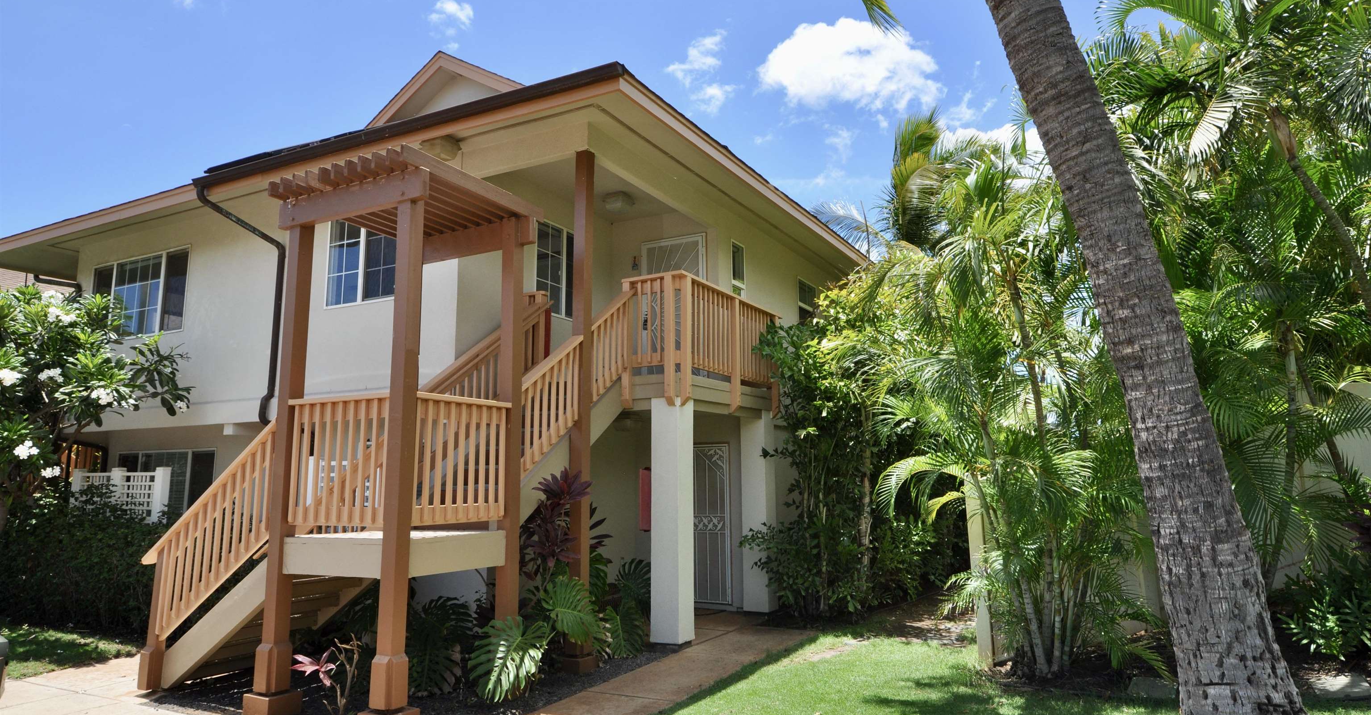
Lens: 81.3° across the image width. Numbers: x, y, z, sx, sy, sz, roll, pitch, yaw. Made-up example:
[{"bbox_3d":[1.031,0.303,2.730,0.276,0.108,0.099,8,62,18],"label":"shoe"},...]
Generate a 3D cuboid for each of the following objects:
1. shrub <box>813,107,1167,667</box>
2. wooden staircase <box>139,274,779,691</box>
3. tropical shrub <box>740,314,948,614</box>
[{"bbox_3d":[2.806,0.480,7.176,2.754,4.539,2.550,-4,-8,21],"label":"shrub"},{"bbox_3d":[-1.770,0.854,8.742,3.468,3.590,6.038,-5,-9,27],"label":"wooden staircase"},{"bbox_3d":[2.076,1.211,10.002,2.397,3.876,2.040,-2,-8,11],"label":"tropical shrub"}]

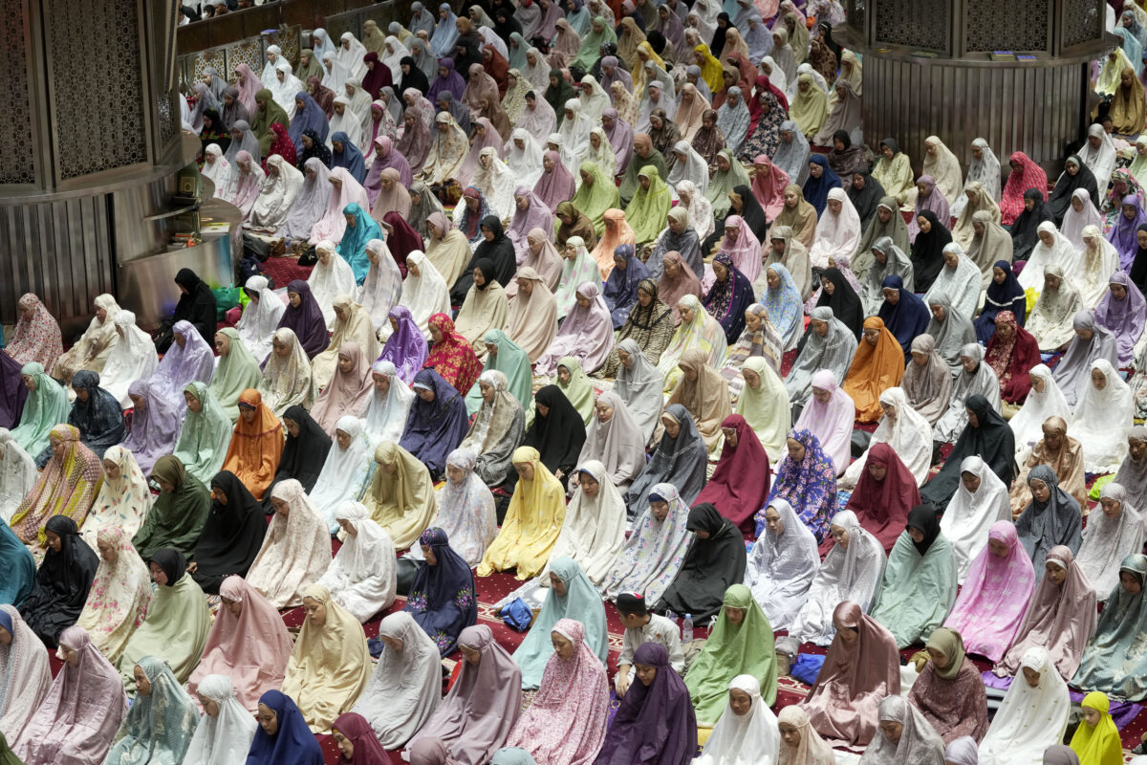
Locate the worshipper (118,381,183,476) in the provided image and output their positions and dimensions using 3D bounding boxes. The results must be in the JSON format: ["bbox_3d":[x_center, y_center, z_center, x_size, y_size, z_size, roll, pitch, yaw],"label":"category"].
[{"bbox_3d":[-3.338,0.334,17.566,0.478,0.768,0.609,10,22,30],"label":"worshipper"}]

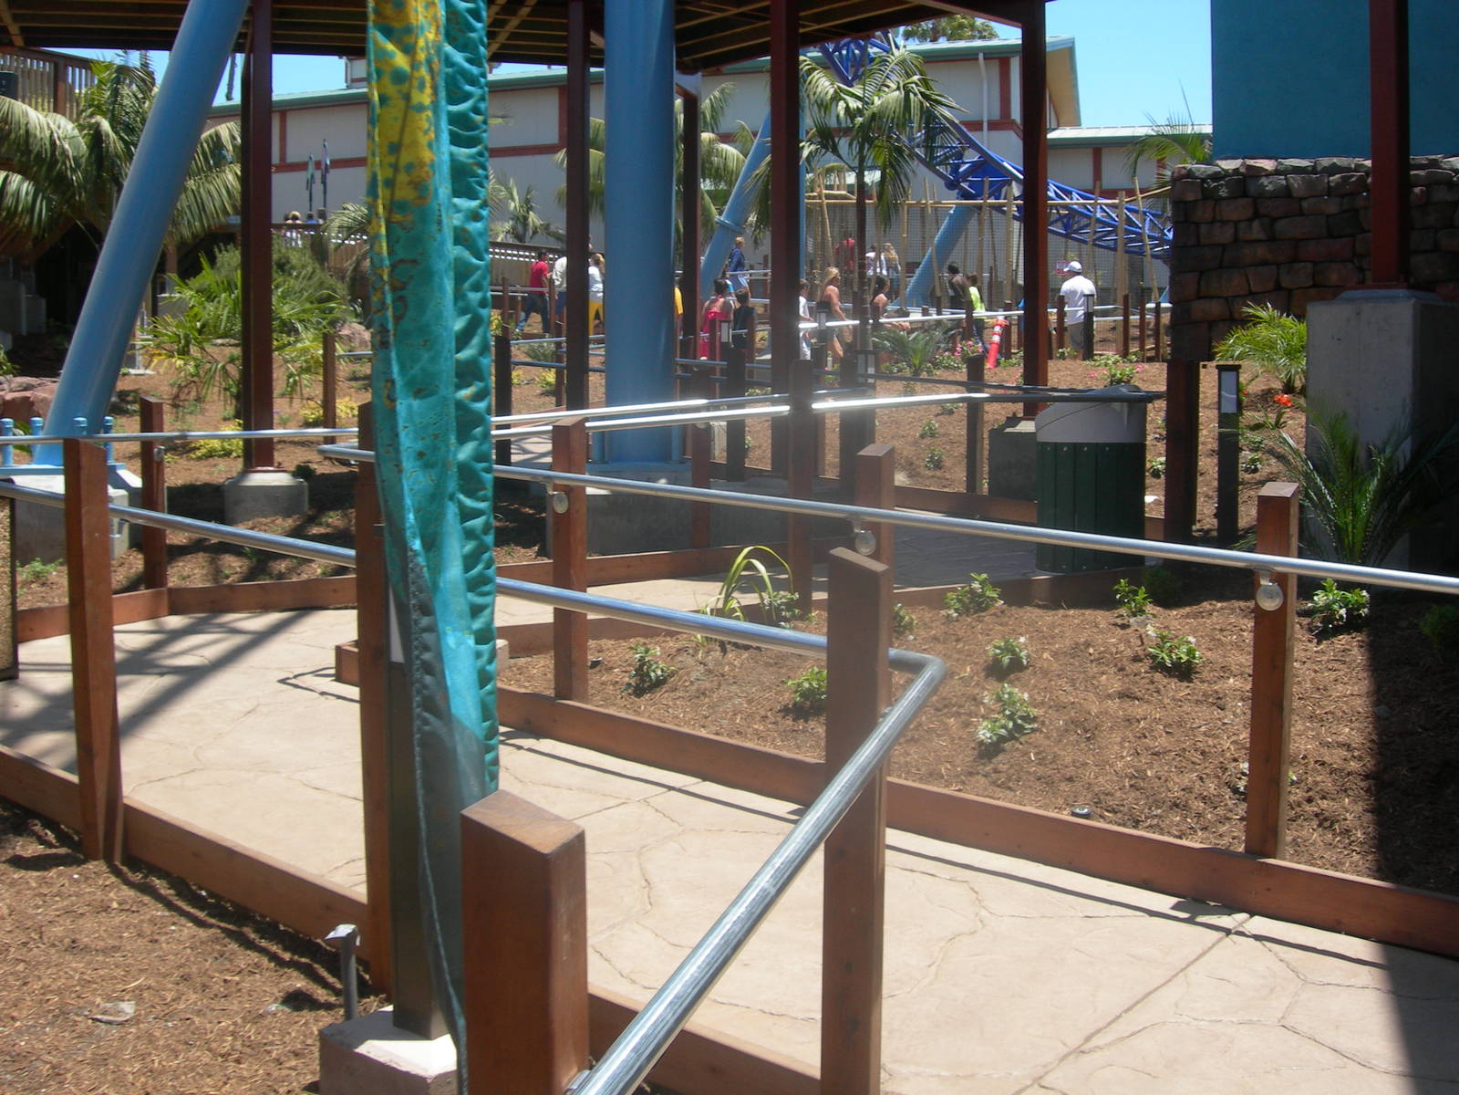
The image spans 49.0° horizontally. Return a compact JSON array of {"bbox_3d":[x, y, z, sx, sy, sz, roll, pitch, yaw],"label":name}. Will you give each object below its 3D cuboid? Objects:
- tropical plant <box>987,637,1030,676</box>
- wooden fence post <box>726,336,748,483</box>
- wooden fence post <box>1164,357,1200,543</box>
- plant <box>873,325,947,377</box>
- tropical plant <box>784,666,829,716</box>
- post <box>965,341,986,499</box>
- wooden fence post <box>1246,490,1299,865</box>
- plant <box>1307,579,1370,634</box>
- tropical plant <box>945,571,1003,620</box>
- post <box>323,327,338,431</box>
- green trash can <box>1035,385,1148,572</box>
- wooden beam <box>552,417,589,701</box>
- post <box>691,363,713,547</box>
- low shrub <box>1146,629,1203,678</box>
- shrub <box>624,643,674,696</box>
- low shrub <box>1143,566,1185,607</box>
[{"bbox_3d":[1.119,0.432,6.420,0.178,0.150,0.170,0,4,0],"label":"tropical plant"},{"bbox_3d":[0.052,-0.990,11.500,0.098,1.050,0.098,4,6,43],"label":"wooden fence post"},{"bbox_3d":[2.189,-0.374,7.739,0.105,1.100,0.115,-2,5,-26],"label":"wooden fence post"},{"bbox_3d":[2.538,-2.770,22.500,1.050,0.720,1.000,0,5,0],"label":"plant"},{"bbox_3d":[0.282,0.503,5.682,0.180,0.165,0.180,1,4,3],"label":"tropical plant"},{"bbox_3d":[1.752,-0.876,11.400,0.092,1.030,0.092,4,6,41],"label":"post"},{"bbox_3d":[1.501,0.350,4.430,0.092,1.018,0.092,3,5,32],"label":"wooden fence post"},{"bbox_3d":[2.597,0.248,6.829,0.250,0.210,0.240,2,5,21],"label":"plant"},{"bbox_3d":[1.112,0.218,7.300,0.265,0.210,0.220,0,4,0],"label":"tropical plant"},{"bbox_3d":[-3.229,-1.246,12.960,0.100,1.060,0.100,-3,5,-37],"label":"post"},{"bbox_3d":[1.875,-0.366,8.300,0.575,0.950,0.575,3,5,34],"label":"green trash can"},{"bbox_3d":[-0.572,0.047,5.750,0.092,1.000,0.092,3,5,33],"label":"wooden beam"},{"bbox_3d":[-0.155,-0.493,8.960,0.098,1.060,0.098,0,4,-7],"label":"post"},{"bbox_3d":[1.784,0.420,6.420,0.228,0.185,0.200,0,4,0],"label":"low shrub"},{"bbox_3d":[-0.297,0.446,5.920,0.180,0.175,0.180,0,4,-3],"label":"shrub"},{"bbox_3d":[1.974,0.172,7.282,0.180,0.170,0.180,2,4,15],"label":"low shrub"}]

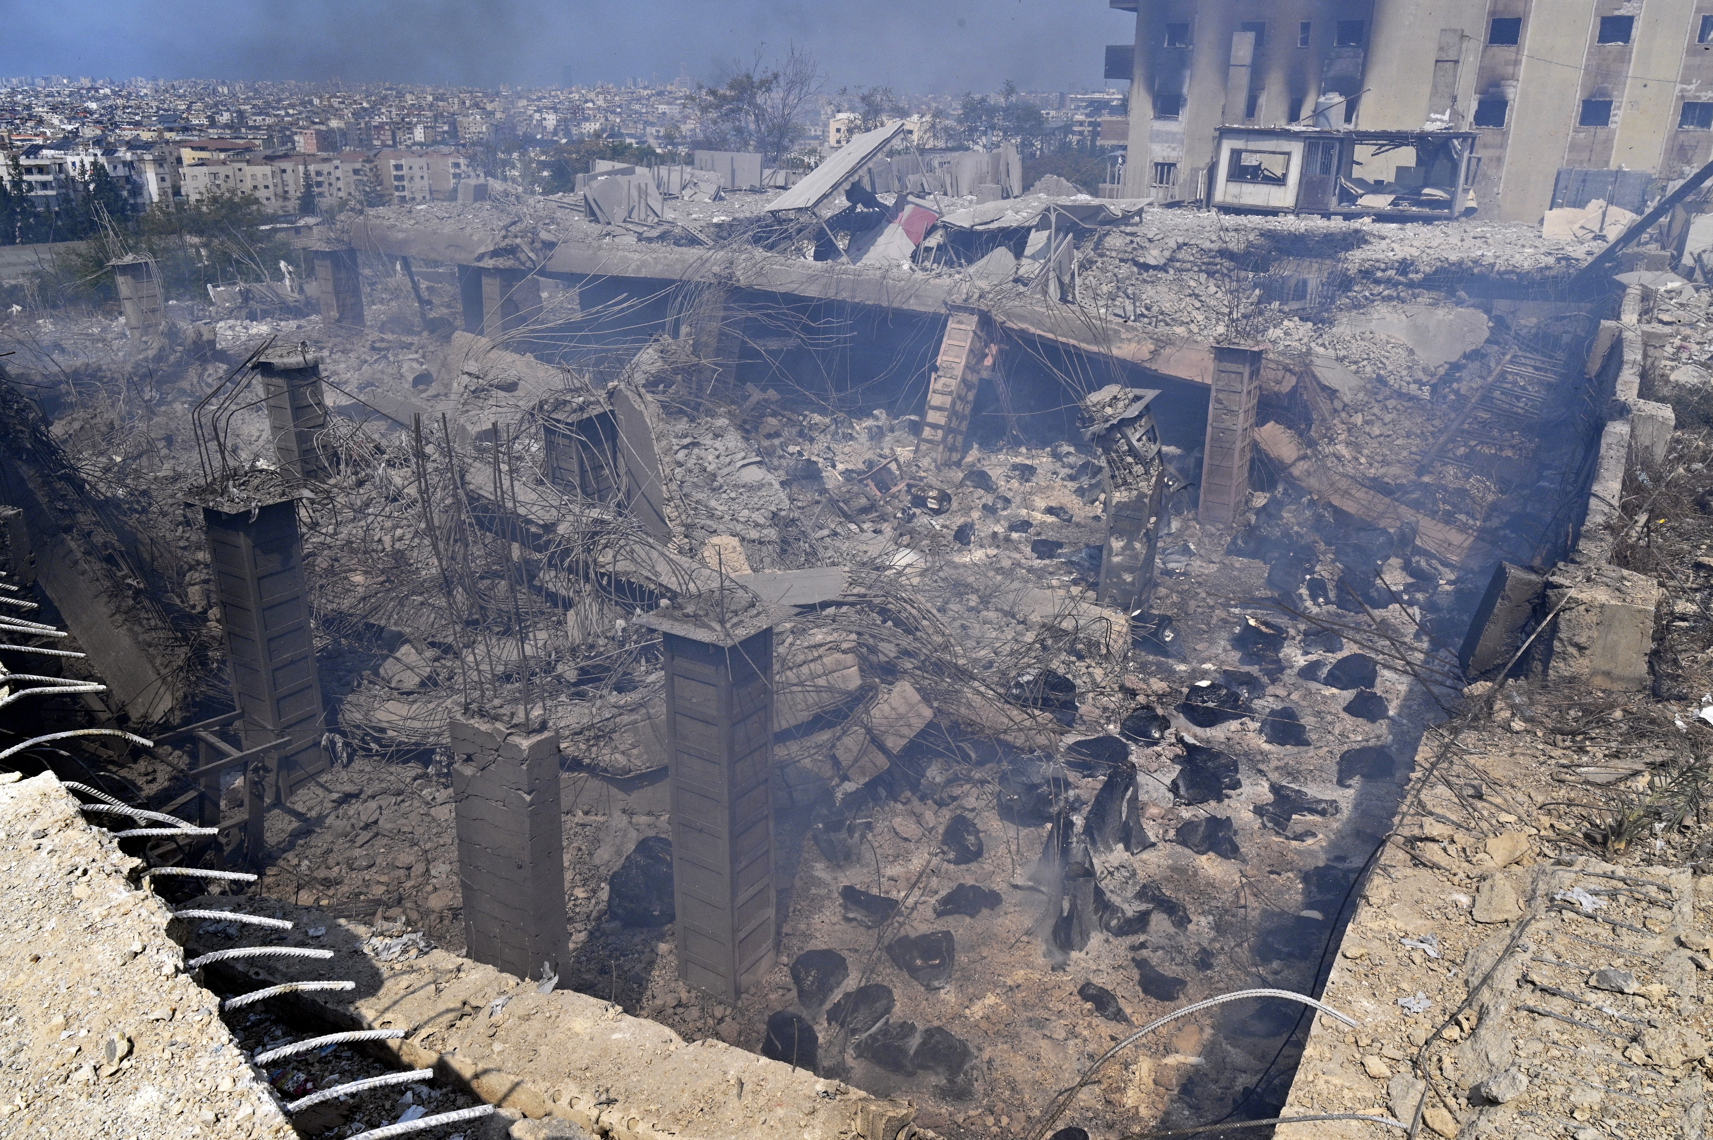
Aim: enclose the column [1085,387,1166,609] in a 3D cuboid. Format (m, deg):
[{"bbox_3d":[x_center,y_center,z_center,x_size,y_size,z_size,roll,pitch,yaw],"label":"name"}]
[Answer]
[{"bbox_3d":[4.263,-1.095,20.663,0.819,3.315,0.780,13,24,29],"label":"column"}]

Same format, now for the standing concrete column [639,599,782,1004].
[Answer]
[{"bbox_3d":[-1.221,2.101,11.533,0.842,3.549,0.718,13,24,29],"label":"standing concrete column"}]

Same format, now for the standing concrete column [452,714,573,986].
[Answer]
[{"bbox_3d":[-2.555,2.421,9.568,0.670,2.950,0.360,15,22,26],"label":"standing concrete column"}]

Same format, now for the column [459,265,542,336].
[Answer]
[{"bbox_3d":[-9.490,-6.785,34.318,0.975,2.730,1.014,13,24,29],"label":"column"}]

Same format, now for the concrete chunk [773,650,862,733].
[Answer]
[{"bbox_3d":[-0.533,1.471,15.265,1.250,0.750,0.600,-11,23,-28],"label":"concrete chunk"}]

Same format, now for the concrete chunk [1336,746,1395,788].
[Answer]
[{"bbox_3d":[6.154,2.417,15.516,0.650,0.330,0.460,10,22,23],"label":"concrete chunk"}]

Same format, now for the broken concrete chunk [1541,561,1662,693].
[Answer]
[{"bbox_3d":[4.189,0.335,7.185,0.520,0.500,0.500,11,23,26],"label":"broken concrete chunk"}]

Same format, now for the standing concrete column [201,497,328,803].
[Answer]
[{"bbox_3d":[-6.534,0.858,14.288,0.632,3.352,0.685,12,22,29],"label":"standing concrete column"}]

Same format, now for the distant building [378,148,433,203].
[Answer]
[{"bbox_3d":[-141.924,-123.974,404.000,13.000,17.000,12.000,-15,26,-36],"label":"distant building"}]

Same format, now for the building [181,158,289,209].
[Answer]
[{"bbox_3d":[-175.283,-108.257,362.000,26.000,14.500,13.000,-7,21,-19],"label":"building"}]

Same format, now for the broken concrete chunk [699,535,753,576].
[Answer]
[{"bbox_3d":[-1.829,-0.141,18.000,0.720,0.620,0.500,-1,21,-6],"label":"broken concrete chunk"}]

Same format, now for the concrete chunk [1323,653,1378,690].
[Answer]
[{"bbox_3d":[6.750,1.381,17.549,0.750,0.470,0.580,10,22,23],"label":"concrete chunk"}]

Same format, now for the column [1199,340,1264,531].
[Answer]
[{"bbox_3d":[7.243,-2.602,24.818,0.632,3.352,0.743,13,24,31],"label":"column"}]

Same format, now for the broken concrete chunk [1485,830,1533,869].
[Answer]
[{"bbox_3d":[1.863,0.805,3.670,0.120,0.070,0.105,13,23,29],"label":"broken concrete chunk"}]

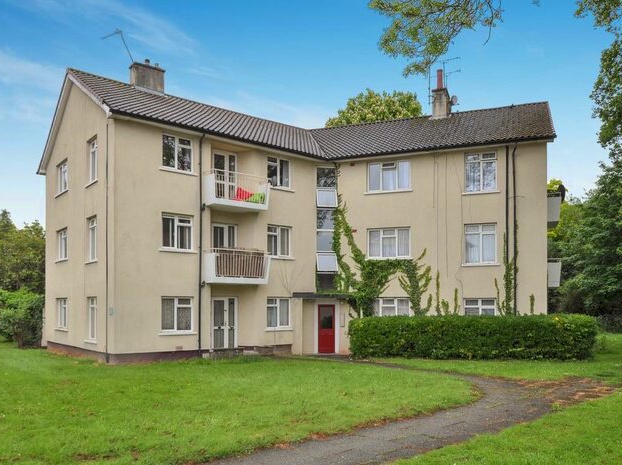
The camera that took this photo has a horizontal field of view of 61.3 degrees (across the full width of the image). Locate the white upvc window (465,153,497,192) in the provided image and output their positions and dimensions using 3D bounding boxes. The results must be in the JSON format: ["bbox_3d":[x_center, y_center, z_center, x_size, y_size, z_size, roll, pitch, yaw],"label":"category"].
[{"bbox_3d":[6.400,-2.235,19.702,1.144,1.503,0.120,-1,-3,21],"label":"white upvc window"}]

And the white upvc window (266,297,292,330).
[{"bbox_3d":[-1.244,3.109,20.091,1.079,1.199,0.150,3,-5,-39],"label":"white upvc window"}]

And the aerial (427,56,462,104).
[{"bbox_3d":[6.212,-7.072,24.400,1.400,2.000,0.800,-1,-3,26],"label":"aerial"}]

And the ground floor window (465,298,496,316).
[{"bbox_3d":[6.329,3.238,19.630,1.159,1.535,0.140,-2,-5,21],"label":"ground floor window"}]

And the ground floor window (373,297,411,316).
[{"bbox_3d":[3.128,3.234,20.901,1.739,1.263,0.150,-1,-4,20],"label":"ground floor window"}]

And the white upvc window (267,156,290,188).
[{"bbox_3d":[-1.229,-2.281,20.103,1.080,1.150,0.150,3,-5,-39],"label":"white upvc window"}]

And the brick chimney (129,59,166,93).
[{"bbox_3d":[-6.544,-6.252,21.014,1.206,1.354,0.539,3,-5,-39],"label":"brick chimney"}]

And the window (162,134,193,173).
[{"bbox_3d":[-4.479,-2.632,17.636,1.142,1.328,0.140,4,-6,-38],"label":"window"}]

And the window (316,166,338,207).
[{"bbox_3d":[0.636,-1.868,21.527,0.900,1.663,0.160,1,-5,-8],"label":"window"}]

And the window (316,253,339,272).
[{"bbox_3d":[0.665,1.224,21.400,0.860,0.780,0.200,1,-3,-10],"label":"window"}]

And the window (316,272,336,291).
[{"bbox_3d":[0.627,2.009,21.500,0.800,0.720,0.100,1,-3,-10],"label":"window"}]

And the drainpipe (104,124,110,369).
[{"bbox_3d":[-6.488,0.335,16.719,0.110,7.620,0.100,2,-4,-39],"label":"drainpipe"}]

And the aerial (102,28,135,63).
[{"bbox_3d":[-7.574,-7.319,20.526,1.253,1.331,0.450,0,-4,0],"label":"aerial"}]

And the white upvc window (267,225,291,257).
[{"bbox_3d":[-1.206,0.350,20.370,1.144,1.243,0.120,2,-4,-37],"label":"white upvc window"}]

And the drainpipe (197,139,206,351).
[{"bbox_3d":[-3.806,0.413,18.040,0.140,7.568,0.130,4,-6,-38],"label":"drainpipe"}]

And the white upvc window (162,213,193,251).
[{"bbox_3d":[-4.447,0.008,17.497,1.102,1.185,0.150,3,-5,-39],"label":"white upvc window"}]

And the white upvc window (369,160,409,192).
[{"bbox_3d":[3.093,-2.216,20.940,1.717,1.238,0.120,-1,-3,21],"label":"white upvc window"}]

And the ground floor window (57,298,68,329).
[{"bbox_3d":[-10.203,3.365,21.517,0.140,1.313,1.659,4,-6,-38],"label":"ground floor window"}]

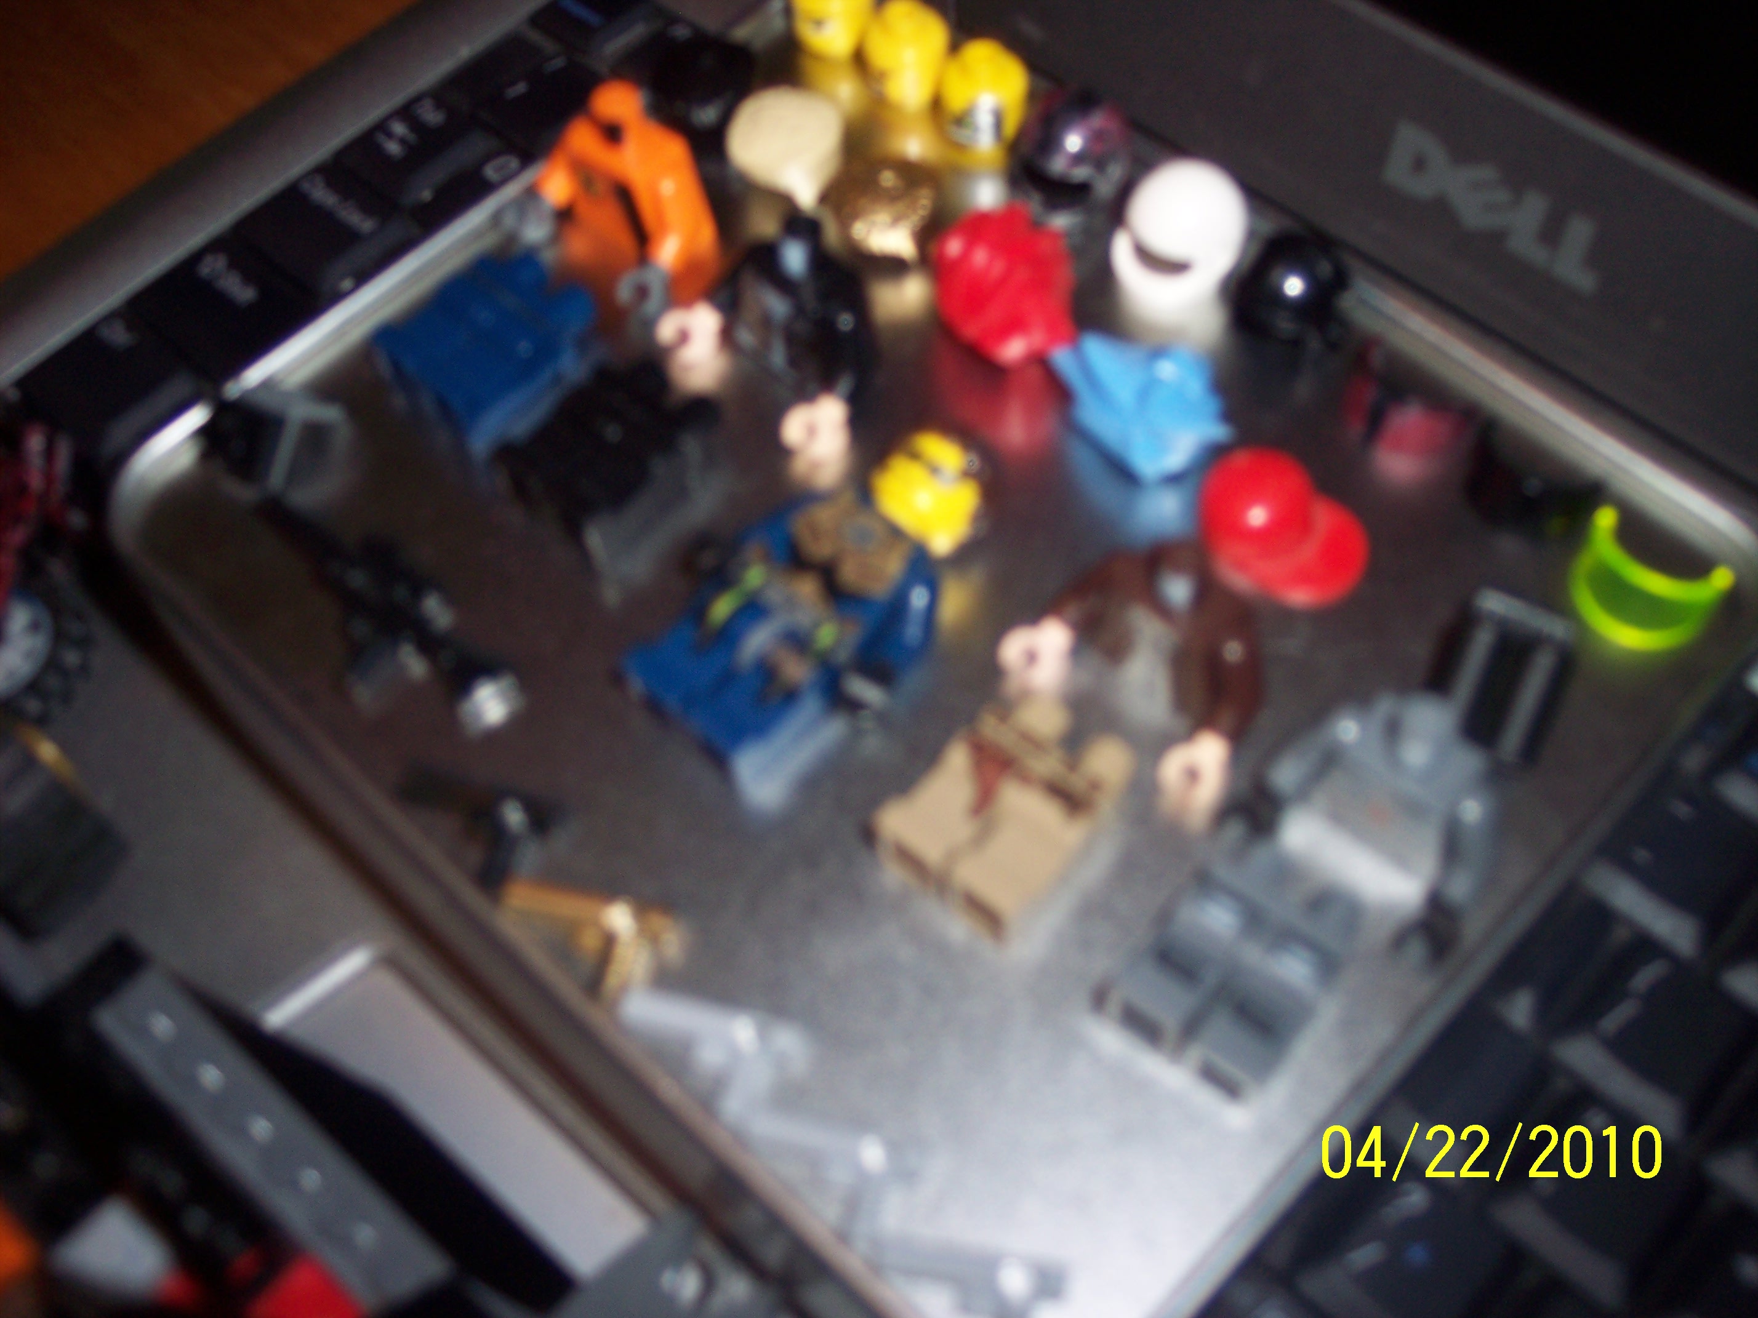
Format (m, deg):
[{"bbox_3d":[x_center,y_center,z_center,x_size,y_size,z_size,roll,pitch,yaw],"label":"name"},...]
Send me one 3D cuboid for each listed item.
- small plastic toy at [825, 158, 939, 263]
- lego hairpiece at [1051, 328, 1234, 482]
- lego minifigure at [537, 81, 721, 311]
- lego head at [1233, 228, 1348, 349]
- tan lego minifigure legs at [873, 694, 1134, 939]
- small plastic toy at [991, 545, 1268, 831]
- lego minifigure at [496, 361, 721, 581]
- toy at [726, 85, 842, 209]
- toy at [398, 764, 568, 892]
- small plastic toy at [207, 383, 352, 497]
[{"bbox_3d":[0.000,-0.051,0.227,0.012,0.009,0.011,12,60,9],"label":"small plastic toy"},{"bbox_3d":[0.028,-0.027,0.211,0.016,0.011,0.013,24,62,15],"label":"lego hairpiece"},{"bbox_3d":[-0.033,-0.058,0.238,0.023,0.017,0.016,26,63,18],"label":"lego minifigure"},{"bbox_3d":[0.047,-0.042,0.226,0.013,0.011,0.013,-1,61,2],"label":"lego head"},{"bbox_3d":[0.013,0.015,0.195,0.016,0.008,0.021,33,65,21],"label":"tan lego minifigure legs"},{"bbox_3d":[0.027,-0.002,0.200,0.025,0.017,0.016,35,66,21],"label":"small plastic toy"},{"bbox_3d":[-0.030,-0.022,0.220,0.016,0.008,0.019,39,69,21],"label":"lego minifigure"},{"bbox_3d":[-0.011,-0.062,0.240,0.013,0.011,0.014,-10,61,-3],"label":"toy"},{"bbox_3d":[-0.038,0.016,0.190,0.015,0.005,0.010,11,60,8],"label":"toy"},{"bbox_3d":[-0.065,-0.024,0.214,0.013,0.007,0.009,8,59,6],"label":"small plastic toy"}]

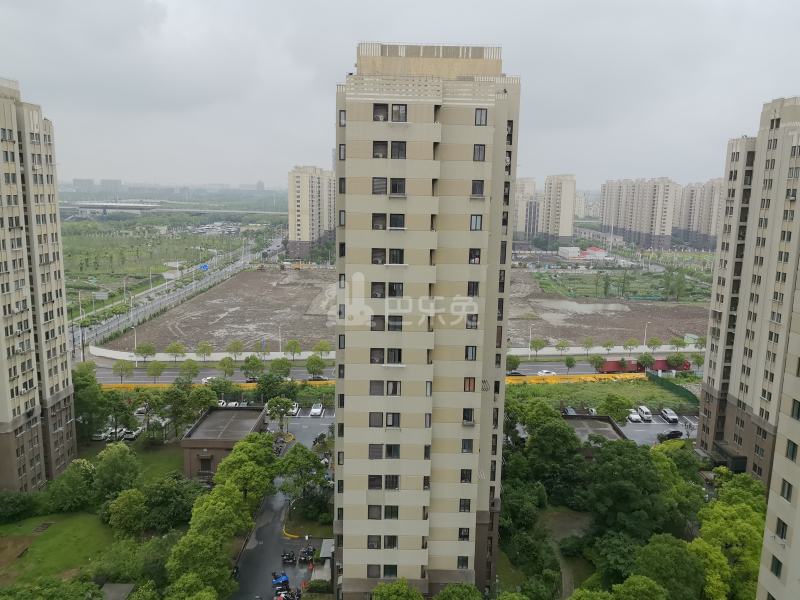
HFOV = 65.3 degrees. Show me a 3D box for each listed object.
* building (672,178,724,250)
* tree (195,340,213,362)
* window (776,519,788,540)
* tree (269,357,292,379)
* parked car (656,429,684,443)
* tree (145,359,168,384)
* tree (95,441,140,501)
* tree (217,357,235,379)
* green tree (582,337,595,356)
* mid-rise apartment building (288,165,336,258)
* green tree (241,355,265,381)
[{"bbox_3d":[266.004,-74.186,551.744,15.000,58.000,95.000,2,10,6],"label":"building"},{"bbox_3d":[-49.990,13.580,159.230,4.340,6.220,4.340,1,10,0],"label":"tree"},{"bbox_3d":[26.435,15.877,43.171,0.150,1.300,1.100,1,10,-2],"label":"window"},{"bbox_3d":[-27.997,16.632,145.972,5.240,6.460,5.240,1,10,0],"label":"tree"},{"bbox_3d":[51.427,25.347,118.345,4.600,1.500,1.800,-1,10,-14],"label":"parked car"},{"bbox_3d":[-55.906,16.880,142.437,4.337,6.095,4.337,1,10,0],"label":"tree"},{"bbox_3d":[-41.394,24.746,90.912,6.265,8.320,6.265,1,10,0],"label":"tree"},{"bbox_3d":[-40.070,16.310,143.370,3.560,6.600,3.560,1,10,0],"label":"tree"},{"bbox_3d":[52.917,12.973,174.520,3.200,5.600,3.200,1,10,0],"label":"green tree"},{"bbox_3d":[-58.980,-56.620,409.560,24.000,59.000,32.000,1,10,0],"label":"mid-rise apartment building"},{"bbox_3d":[-34.040,16.110,143.690,5.070,7.100,5.070,1,10,0],"label":"green tree"}]

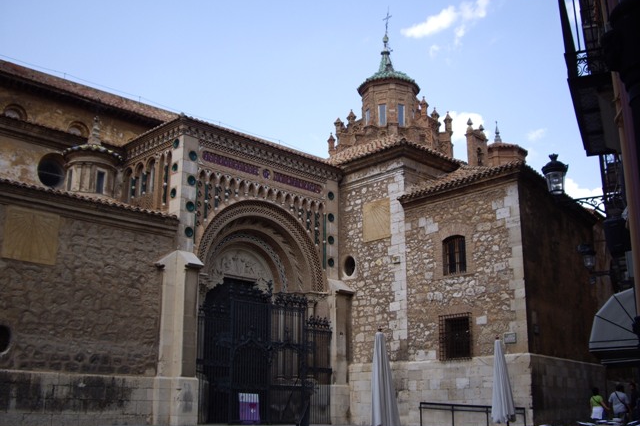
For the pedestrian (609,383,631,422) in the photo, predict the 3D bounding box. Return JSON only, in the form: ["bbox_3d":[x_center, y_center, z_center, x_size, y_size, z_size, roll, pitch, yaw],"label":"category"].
[{"bbox_3d":[9.305,6.170,21.563,0.560,1.750,0.340,-7,-17,25],"label":"pedestrian"}]

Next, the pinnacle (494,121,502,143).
[{"bbox_3d":[9.374,-4.213,37.000,0.420,1.240,0.420,14,-21,-41],"label":"pinnacle"}]

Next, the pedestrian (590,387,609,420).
[{"bbox_3d":[8.781,6.305,21.980,0.500,1.630,0.320,-7,-17,25],"label":"pedestrian"}]

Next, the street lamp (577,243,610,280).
[{"bbox_3d":[7.974,1.413,20.141,1.020,1.120,0.500,-7,-17,23],"label":"street lamp"}]

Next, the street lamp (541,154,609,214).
[{"bbox_3d":[4.749,-0.580,13.137,1.120,1.200,0.500,-7,-17,23],"label":"street lamp"}]

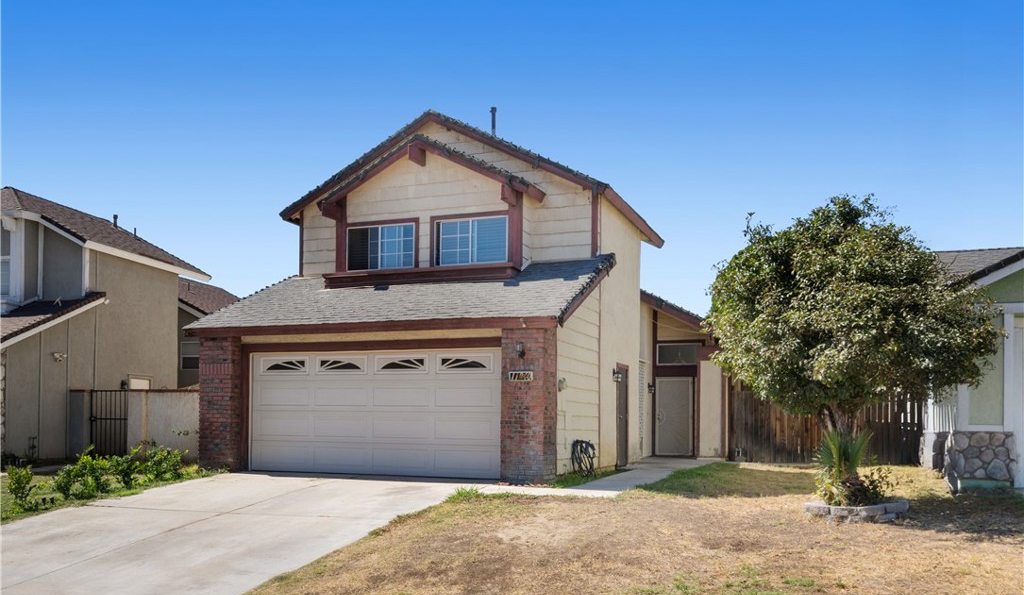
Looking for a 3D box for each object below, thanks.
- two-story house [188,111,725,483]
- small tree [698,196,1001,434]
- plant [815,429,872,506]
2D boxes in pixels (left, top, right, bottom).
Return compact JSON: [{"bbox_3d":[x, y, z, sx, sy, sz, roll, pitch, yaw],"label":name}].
[{"bbox_3d":[0.350,0.250,20.200,8.600,7.100,13.400,-2,-6,21],"label":"two-story house"},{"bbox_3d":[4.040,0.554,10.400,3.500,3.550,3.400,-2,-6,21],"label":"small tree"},{"bbox_3d":[3.816,1.957,10.150,0.680,0.920,0.680,-2,-6,21],"label":"plant"}]

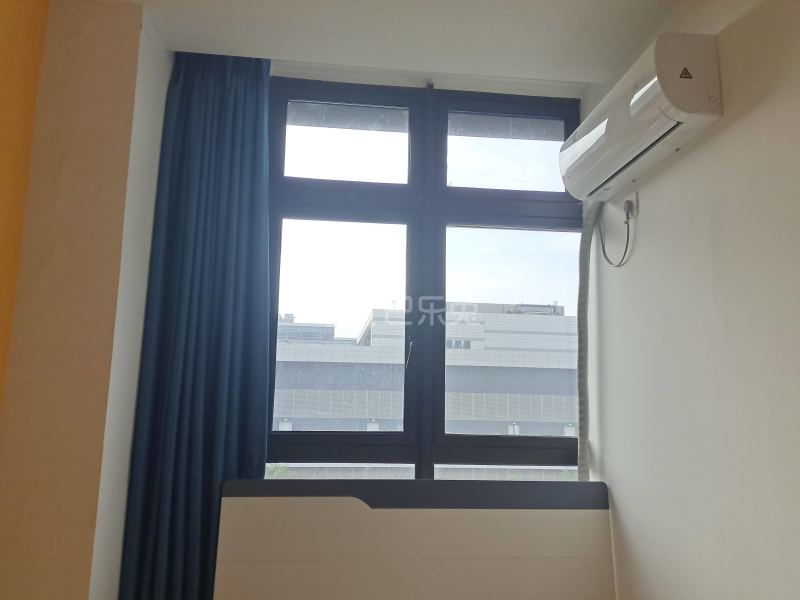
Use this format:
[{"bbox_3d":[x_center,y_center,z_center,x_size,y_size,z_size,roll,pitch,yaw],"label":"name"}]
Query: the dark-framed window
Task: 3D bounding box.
[{"bbox_3d":[0.095,0.007,2.695,1.565,2.099,0.110,2,-8,-5],"label":"dark-framed window"}]

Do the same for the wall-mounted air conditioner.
[{"bbox_3d":[0.828,-0.618,2.120,0.204,0.268,0.800,2,-8,-5],"label":"wall-mounted air conditioner"}]

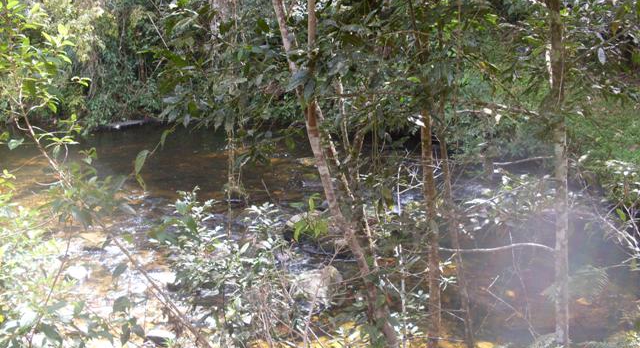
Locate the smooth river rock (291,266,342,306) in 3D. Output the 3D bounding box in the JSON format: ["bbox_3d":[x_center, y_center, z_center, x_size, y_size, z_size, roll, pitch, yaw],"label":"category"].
[{"bbox_3d":[-0.036,1.143,7.200,0.530,0.310,0.420,0,12,0],"label":"smooth river rock"}]

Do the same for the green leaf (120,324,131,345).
[{"bbox_3d":[-0.831,0.685,3.000,0.036,0.085,0.020,10,6,0],"label":"green leaf"}]

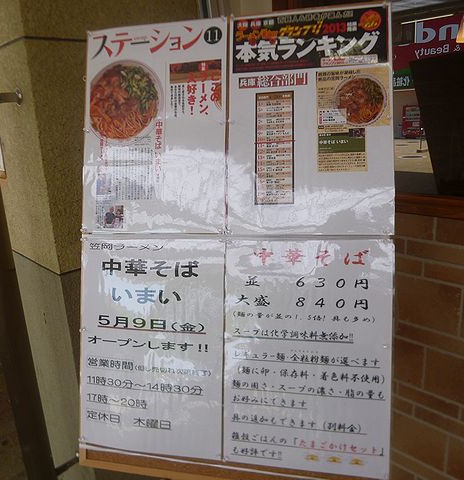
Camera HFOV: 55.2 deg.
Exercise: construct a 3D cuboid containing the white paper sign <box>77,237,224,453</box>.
[{"bbox_3d":[-0.162,0.211,0.884,0.301,0.424,0.008,0,0,12],"label":"white paper sign"}]

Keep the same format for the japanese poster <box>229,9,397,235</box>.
[{"bbox_3d":[0.141,-0.221,0.829,0.301,0.424,0.008,0,-2,11],"label":"japanese poster"}]

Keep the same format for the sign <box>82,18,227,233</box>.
[{"bbox_3d":[-0.158,-0.224,0.893,0.301,0.424,0.008,0,-2,12],"label":"sign"}]

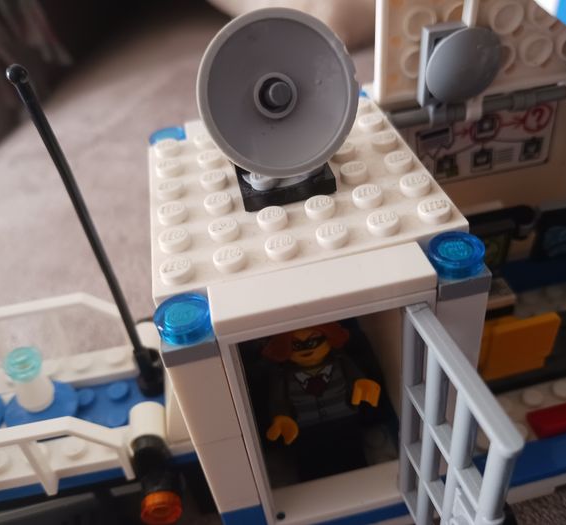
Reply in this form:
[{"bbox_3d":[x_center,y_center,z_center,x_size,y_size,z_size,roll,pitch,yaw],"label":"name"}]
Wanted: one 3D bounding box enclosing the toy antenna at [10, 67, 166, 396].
[{"bbox_3d":[-0.037,0.001,0.112,0.007,0.078,0.007,-13,39,-4],"label":"toy antenna"}]

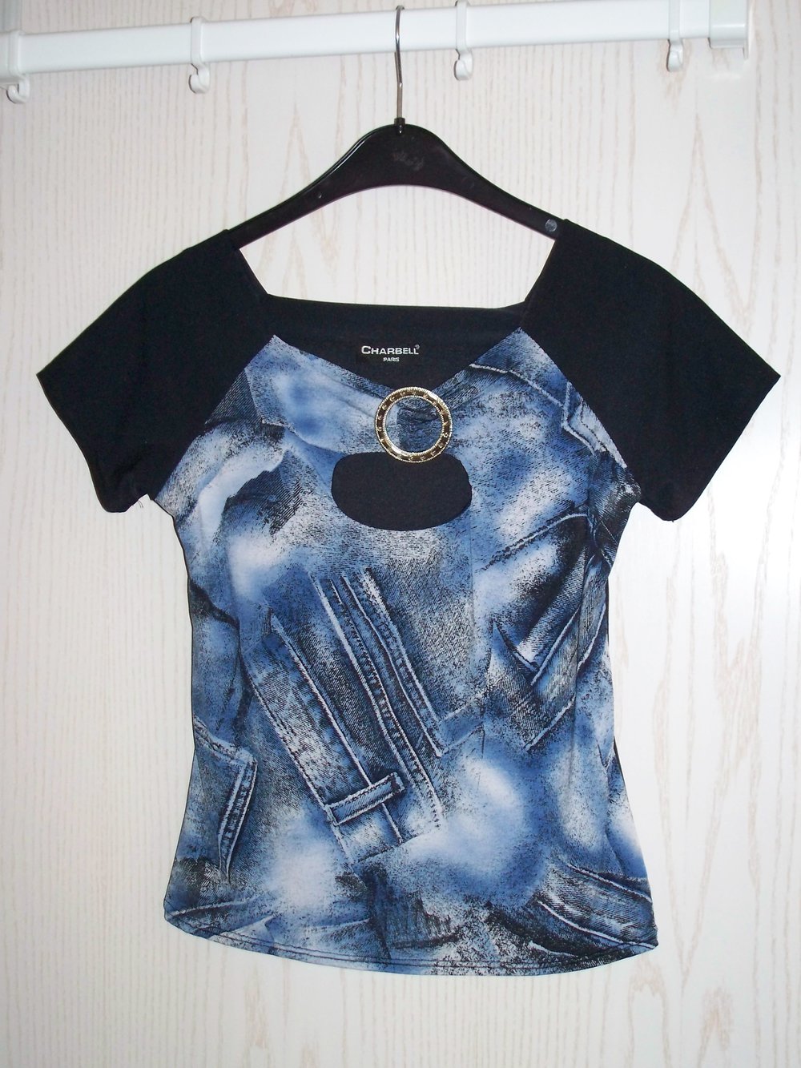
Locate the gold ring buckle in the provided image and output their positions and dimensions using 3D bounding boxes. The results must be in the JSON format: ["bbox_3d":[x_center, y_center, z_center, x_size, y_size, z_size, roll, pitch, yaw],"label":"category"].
[{"bbox_3d":[0.010,-0.084,1.215,0.059,0.059,0.006,1,1,7],"label":"gold ring buckle"}]

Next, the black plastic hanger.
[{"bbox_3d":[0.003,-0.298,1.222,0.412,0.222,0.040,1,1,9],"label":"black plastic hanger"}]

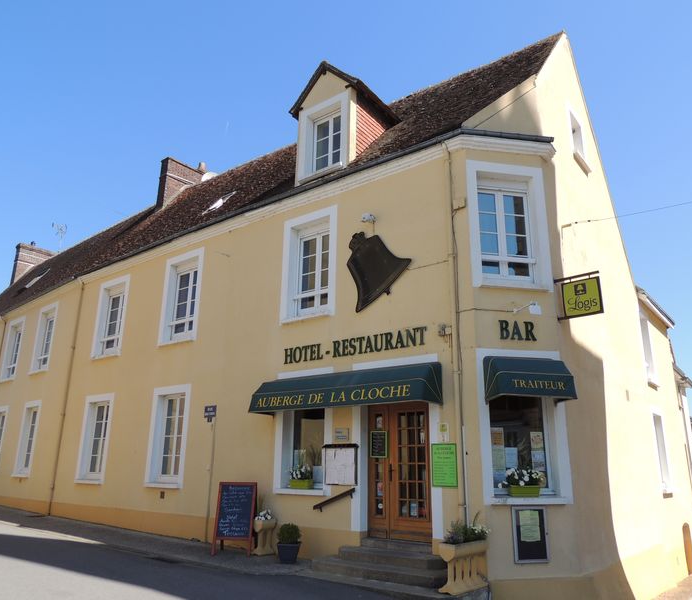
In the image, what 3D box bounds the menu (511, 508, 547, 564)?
[{"bbox_3d":[2.517,3.176,7.501,0.490,0.700,0.060,3,-16,-9],"label":"menu"}]

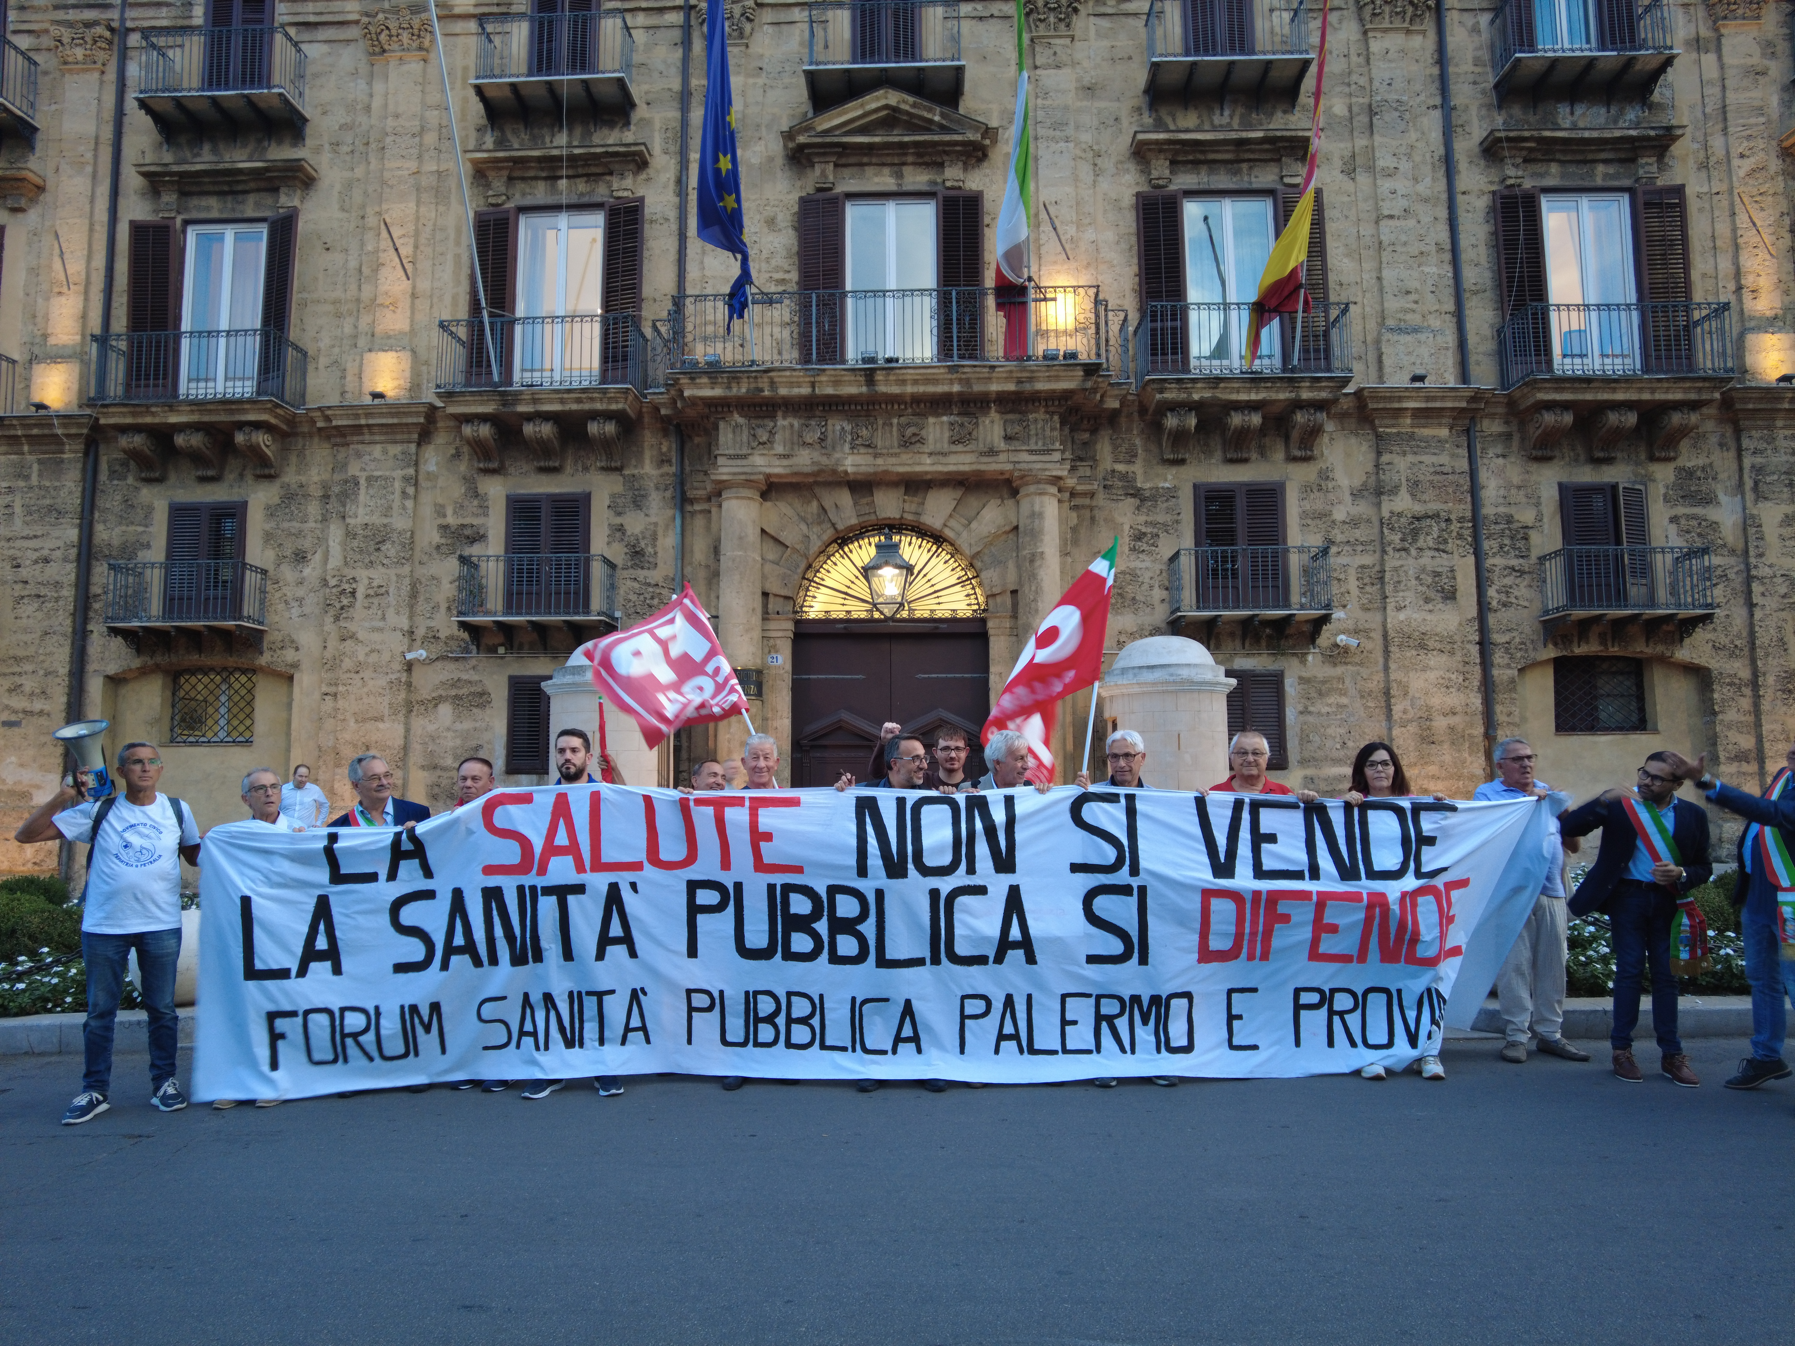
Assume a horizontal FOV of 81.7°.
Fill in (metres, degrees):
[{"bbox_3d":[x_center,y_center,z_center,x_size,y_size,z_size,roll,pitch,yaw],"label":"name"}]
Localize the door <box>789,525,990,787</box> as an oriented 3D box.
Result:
[{"bbox_3d":[-0.108,0.358,16.146,3.054,5.368,0.240,0,-5,2],"label":"door"}]

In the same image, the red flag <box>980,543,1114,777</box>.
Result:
[{"bbox_3d":[0.785,-0.033,5.350,0.680,1.270,0.350,-1,-5,2],"label":"red flag"}]

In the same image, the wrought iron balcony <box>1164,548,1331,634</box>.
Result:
[{"bbox_3d":[4.870,-1.145,14.444,2.069,1.038,0.720,-1,-5,2],"label":"wrought iron balcony"}]

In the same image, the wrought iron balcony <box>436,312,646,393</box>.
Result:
[{"bbox_3d":[-5.110,-4.448,15.030,2.809,1.090,0.880,-1,-5,2],"label":"wrought iron balcony"}]

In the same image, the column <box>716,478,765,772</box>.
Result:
[{"bbox_3d":[-2.167,0.030,14.351,0.680,5.556,0.680,-1,-5,2],"label":"column"}]

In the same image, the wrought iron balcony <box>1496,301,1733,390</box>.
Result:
[{"bbox_3d":[10.065,-4.491,14.579,2.766,1.065,0.820,-1,-5,2],"label":"wrought iron balcony"}]

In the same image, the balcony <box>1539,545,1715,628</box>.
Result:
[{"bbox_3d":[10.797,-1.297,15.374,2.091,1.038,0.660,0,-5,2],"label":"balcony"}]

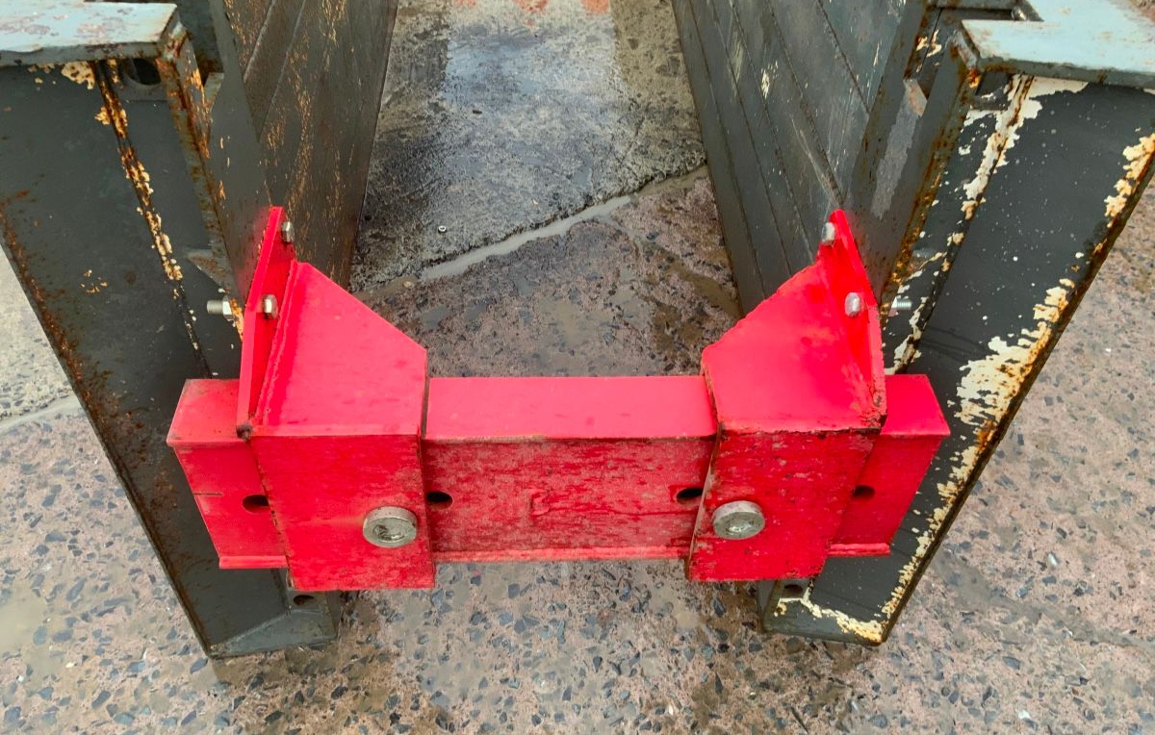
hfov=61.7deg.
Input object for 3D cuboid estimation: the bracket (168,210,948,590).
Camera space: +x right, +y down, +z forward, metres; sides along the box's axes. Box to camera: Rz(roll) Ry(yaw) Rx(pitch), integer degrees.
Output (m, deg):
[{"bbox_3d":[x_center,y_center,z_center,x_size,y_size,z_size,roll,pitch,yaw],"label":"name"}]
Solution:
[{"bbox_3d":[-0.021,0.065,1.287,0.900,0.444,0.331,0,47,-4],"label":"bracket"}]

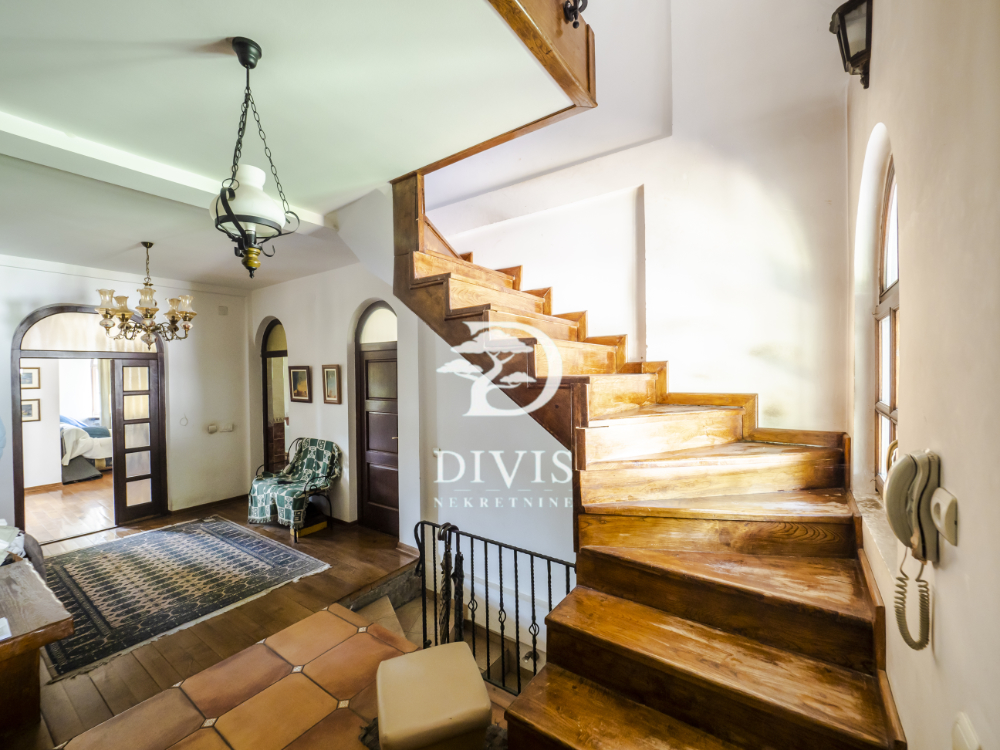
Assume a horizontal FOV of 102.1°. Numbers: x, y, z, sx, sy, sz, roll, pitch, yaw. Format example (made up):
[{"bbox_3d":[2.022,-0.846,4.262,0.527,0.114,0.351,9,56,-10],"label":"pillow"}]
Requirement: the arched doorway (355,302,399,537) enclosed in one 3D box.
[{"bbox_3d":[-1.229,0.469,4.228,0.850,2.470,0.160,0,1,35],"label":"arched doorway"}]

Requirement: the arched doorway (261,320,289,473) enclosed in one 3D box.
[{"bbox_3d":[-2.929,0.478,5.426,0.860,2.450,0.160,0,1,35],"label":"arched doorway"}]

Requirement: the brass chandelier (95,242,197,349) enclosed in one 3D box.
[{"bbox_3d":[-3.088,-0.687,3.560,0.670,0.945,0.670,0,1,35],"label":"brass chandelier"}]

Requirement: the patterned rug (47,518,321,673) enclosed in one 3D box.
[{"bbox_3d":[-3.001,1.723,3.606,2.360,0.012,1.690,0,1,35],"label":"patterned rug"}]

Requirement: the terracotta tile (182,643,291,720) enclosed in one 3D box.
[{"bbox_3d":[-1.481,1.738,2.322,0.425,0.012,0.430,0,1,35],"label":"terracotta tile"}]

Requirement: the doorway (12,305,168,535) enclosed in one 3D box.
[{"bbox_3d":[-4.522,0.490,4.537,0.160,2.480,1.220,0,1,35],"label":"doorway"}]

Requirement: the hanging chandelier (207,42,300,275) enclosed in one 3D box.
[{"bbox_3d":[-0.945,-0.799,1.520,0.310,0.875,0.310,0,1,35],"label":"hanging chandelier"}]

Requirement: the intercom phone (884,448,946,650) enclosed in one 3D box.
[{"bbox_3d":[0.865,0.365,0.860,0.078,0.420,0.095,0,1,35],"label":"intercom phone"}]

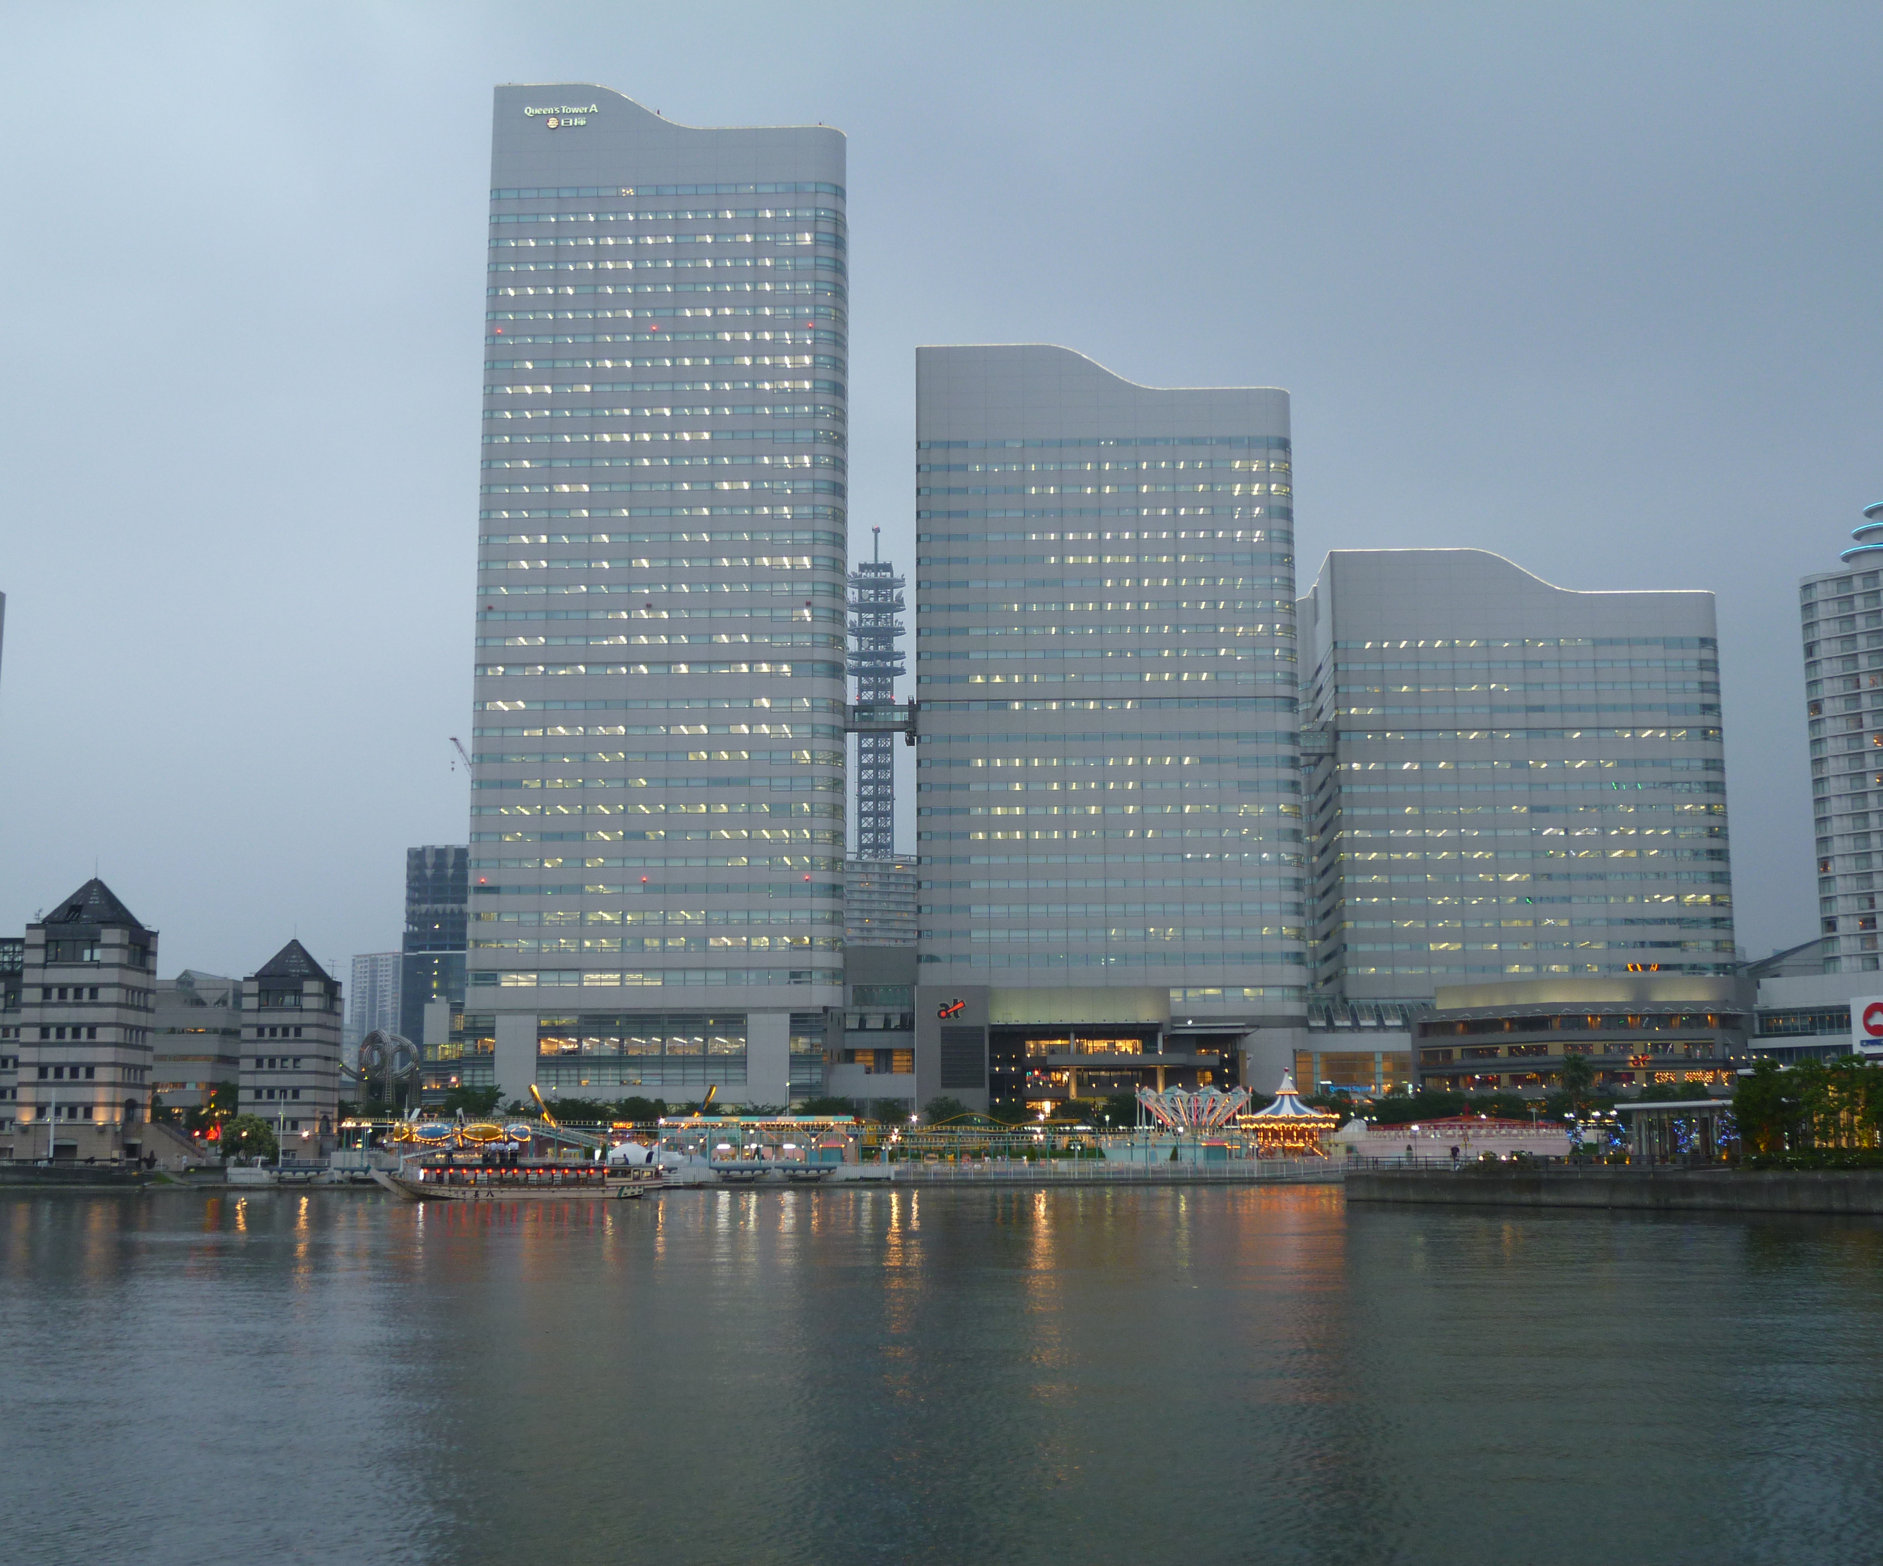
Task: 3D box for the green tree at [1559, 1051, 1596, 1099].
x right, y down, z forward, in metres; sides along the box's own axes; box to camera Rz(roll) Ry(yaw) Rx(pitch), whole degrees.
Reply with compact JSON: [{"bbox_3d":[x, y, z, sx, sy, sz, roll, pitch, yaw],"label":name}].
[{"bbox_3d":[59.848,30.173,209.801,3.500,9.680,3.500,-1,-9,2],"label":"green tree"}]

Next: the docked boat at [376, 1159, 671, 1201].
[{"bbox_3d":[-31.443,29.683,165.940,21.750,3.320,4.500,-1,-9,4],"label":"docked boat"}]

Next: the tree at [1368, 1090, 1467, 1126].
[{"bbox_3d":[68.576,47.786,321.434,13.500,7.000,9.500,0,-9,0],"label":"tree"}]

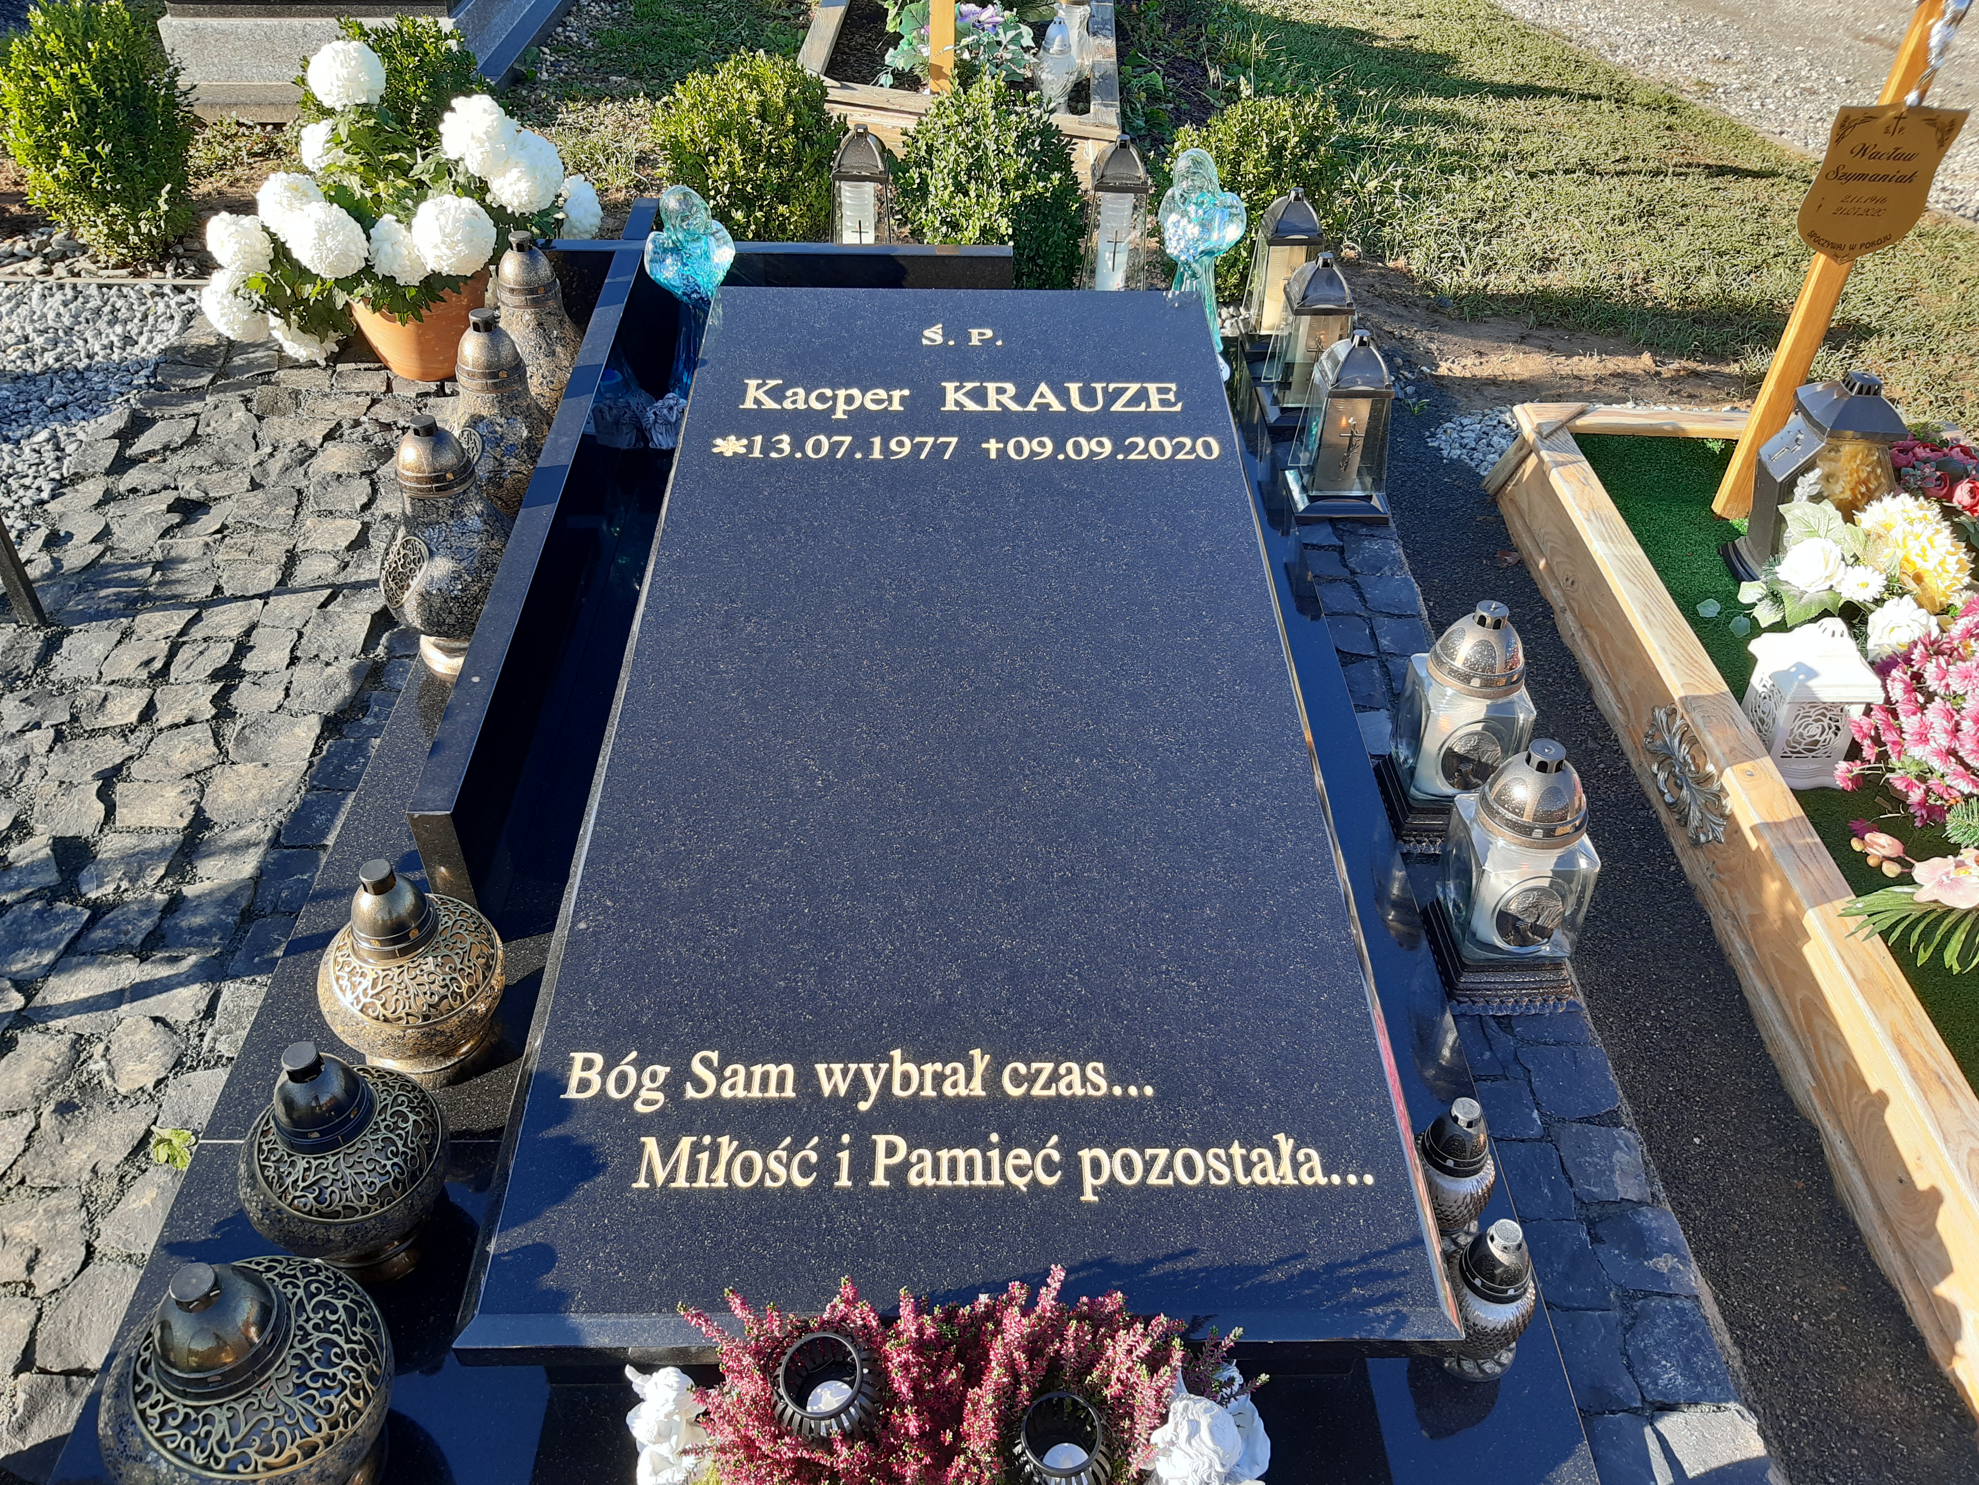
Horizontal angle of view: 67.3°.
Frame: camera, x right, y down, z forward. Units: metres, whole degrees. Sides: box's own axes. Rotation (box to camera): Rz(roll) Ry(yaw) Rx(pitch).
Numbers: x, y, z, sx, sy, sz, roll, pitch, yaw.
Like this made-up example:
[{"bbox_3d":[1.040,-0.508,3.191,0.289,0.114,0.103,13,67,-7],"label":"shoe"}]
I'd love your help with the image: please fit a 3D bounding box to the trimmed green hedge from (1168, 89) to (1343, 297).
[{"bbox_3d":[0.549,-1.235,3.311,0.371,0.402,0.358,0,40,-1],"label":"trimmed green hedge"}]

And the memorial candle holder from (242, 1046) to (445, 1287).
[{"bbox_3d":[-0.622,0.374,1.443,0.203,0.250,0.203,0,40,-1],"label":"memorial candle holder"}]

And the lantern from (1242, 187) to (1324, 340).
[{"bbox_3d":[0.614,-0.976,3.071,0.162,0.304,0.162,0,40,-1],"label":"lantern"}]

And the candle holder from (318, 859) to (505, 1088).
[{"bbox_3d":[-0.629,0.222,1.622,0.204,0.251,0.204,0,40,-1],"label":"candle holder"}]

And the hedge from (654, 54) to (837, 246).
[{"bbox_3d":[-0.489,-1.180,3.102,0.380,0.440,0.380,-1,39,0],"label":"hedge"}]

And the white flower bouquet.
[{"bbox_3d":[-1.098,-0.965,2.753,0.690,0.560,0.600,-1,39,0],"label":"white flower bouquet"}]

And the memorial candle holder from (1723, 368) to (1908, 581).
[{"bbox_3d":[1.307,-0.413,2.313,0.216,0.319,0.149,0,40,-1],"label":"memorial candle holder"}]

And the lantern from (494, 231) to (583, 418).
[{"bbox_3d":[-0.759,-0.678,2.530,0.198,0.366,0.198,-1,39,0],"label":"lantern"}]

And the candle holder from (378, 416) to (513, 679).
[{"bbox_3d":[-0.751,-0.276,2.051,0.198,0.366,0.198,-1,39,0],"label":"candle holder"}]

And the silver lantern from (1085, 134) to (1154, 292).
[{"bbox_3d":[0.271,-1.076,3.066,0.155,0.335,0.155,-1,39,0],"label":"silver lantern"}]

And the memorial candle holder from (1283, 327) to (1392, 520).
[{"bbox_3d":[0.590,-0.528,2.433,0.153,0.301,0.153,0,39,0],"label":"memorial candle holder"}]

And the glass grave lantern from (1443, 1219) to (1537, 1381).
[{"bbox_3d":[0.462,0.503,1.375,0.086,0.176,0.086,0,40,-1],"label":"glass grave lantern"}]

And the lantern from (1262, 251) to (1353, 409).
[{"bbox_3d":[0.617,-0.768,2.823,0.162,0.304,0.162,0,40,-1],"label":"lantern"}]

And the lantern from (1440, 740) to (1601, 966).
[{"bbox_3d":[0.585,0.108,1.617,0.122,0.265,0.122,0,39,1],"label":"lantern"}]

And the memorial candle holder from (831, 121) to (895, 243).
[{"bbox_3d":[-0.248,-1.072,3.006,0.155,0.335,0.155,-1,39,0],"label":"memorial candle holder"}]

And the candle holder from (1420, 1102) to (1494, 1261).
[{"bbox_3d":[0.461,0.417,1.478,0.086,0.176,0.086,0,40,-1],"label":"candle holder"}]

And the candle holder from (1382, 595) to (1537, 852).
[{"bbox_3d":[0.626,-0.028,1.928,0.163,0.323,0.163,0,40,-1],"label":"candle holder"}]

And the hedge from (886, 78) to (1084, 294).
[{"bbox_3d":[-0.007,-1.242,3.278,0.412,0.436,0.392,0,40,-1],"label":"hedge"}]

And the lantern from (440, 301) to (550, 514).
[{"bbox_3d":[-0.743,-0.487,2.303,0.198,0.366,0.198,-1,39,0],"label":"lantern"}]

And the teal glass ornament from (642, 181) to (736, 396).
[{"bbox_3d":[-0.538,-0.847,2.789,0.171,0.390,0.115,0,40,-1],"label":"teal glass ornament"}]

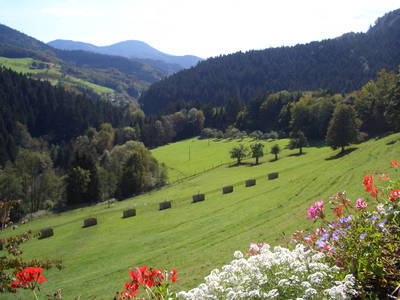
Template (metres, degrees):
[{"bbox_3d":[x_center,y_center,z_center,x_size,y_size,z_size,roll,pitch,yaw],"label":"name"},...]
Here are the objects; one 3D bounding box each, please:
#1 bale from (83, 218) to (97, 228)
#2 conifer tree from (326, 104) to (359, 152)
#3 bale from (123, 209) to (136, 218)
[{"bbox_3d":[-17.201,11.499,63.700,2.050,1.400,1.350,-3,5,-30],"label":"bale"},{"bbox_3d":[44.139,-6.646,125.000,9.700,14.500,9.700,0,5,0],"label":"conifer tree"},{"bbox_3d":[-11.771,10.678,68.000,2.050,1.400,1.350,-3,5,-30],"label":"bale"}]

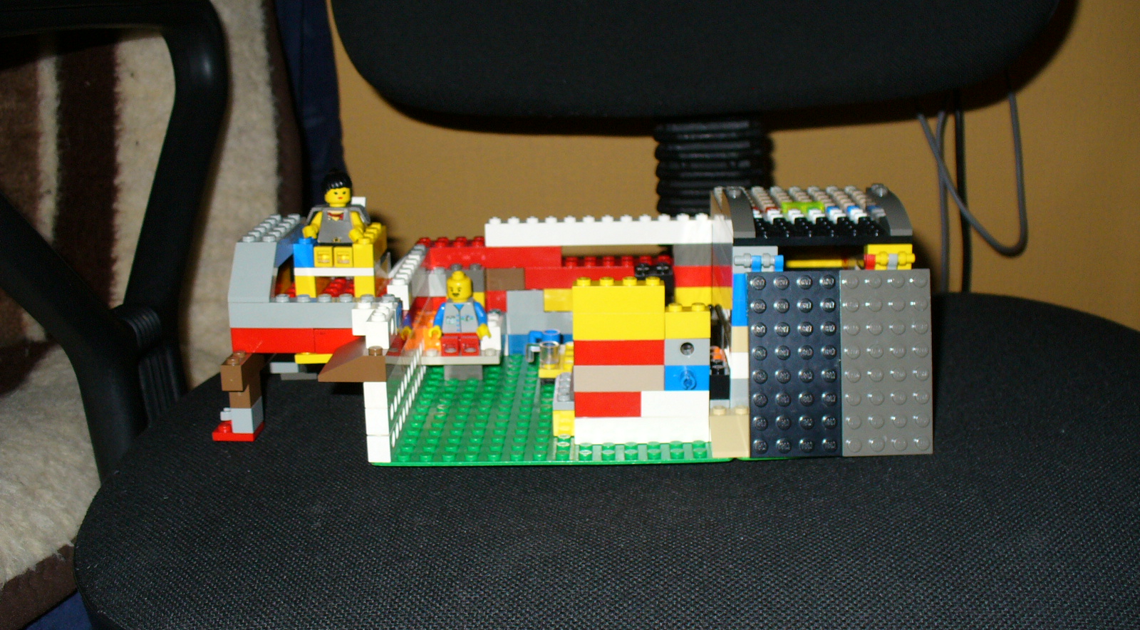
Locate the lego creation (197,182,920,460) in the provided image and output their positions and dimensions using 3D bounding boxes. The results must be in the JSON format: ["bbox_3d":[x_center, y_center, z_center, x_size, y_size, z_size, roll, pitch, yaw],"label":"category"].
[{"bbox_3d":[-0.002,-0.007,0.474,0.260,0.086,0.131,-1,16,2],"label":"lego creation"}]

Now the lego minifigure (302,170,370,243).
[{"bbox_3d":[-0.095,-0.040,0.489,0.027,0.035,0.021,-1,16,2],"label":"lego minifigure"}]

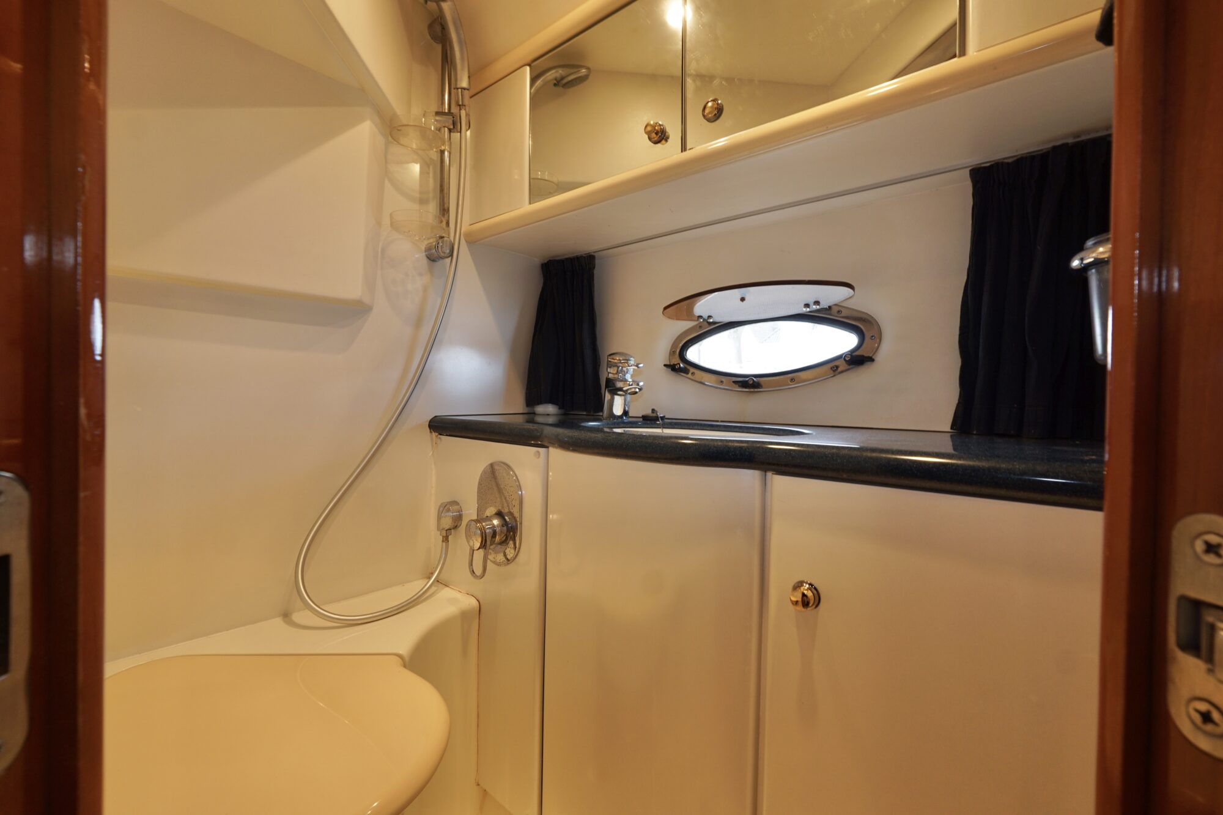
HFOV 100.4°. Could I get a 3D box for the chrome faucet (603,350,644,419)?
[{"bbox_3d":[0.024,-0.042,0.985,0.052,0.133,0.122,0,1,-25],"label":"chrome faucet"}]

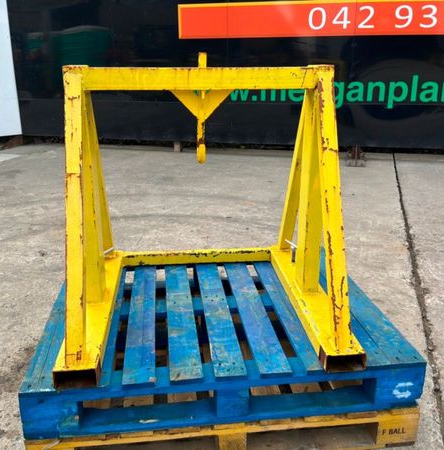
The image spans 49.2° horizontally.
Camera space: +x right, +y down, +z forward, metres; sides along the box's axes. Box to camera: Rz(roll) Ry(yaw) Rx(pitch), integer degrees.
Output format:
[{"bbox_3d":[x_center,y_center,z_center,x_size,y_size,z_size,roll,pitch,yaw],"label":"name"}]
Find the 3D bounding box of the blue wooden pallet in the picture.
[{"bbox_3d":[-0.032,0.360,1.911,1.200,0.161,1.000,-2,19,-7],"label":"blue wooden pallet"}]

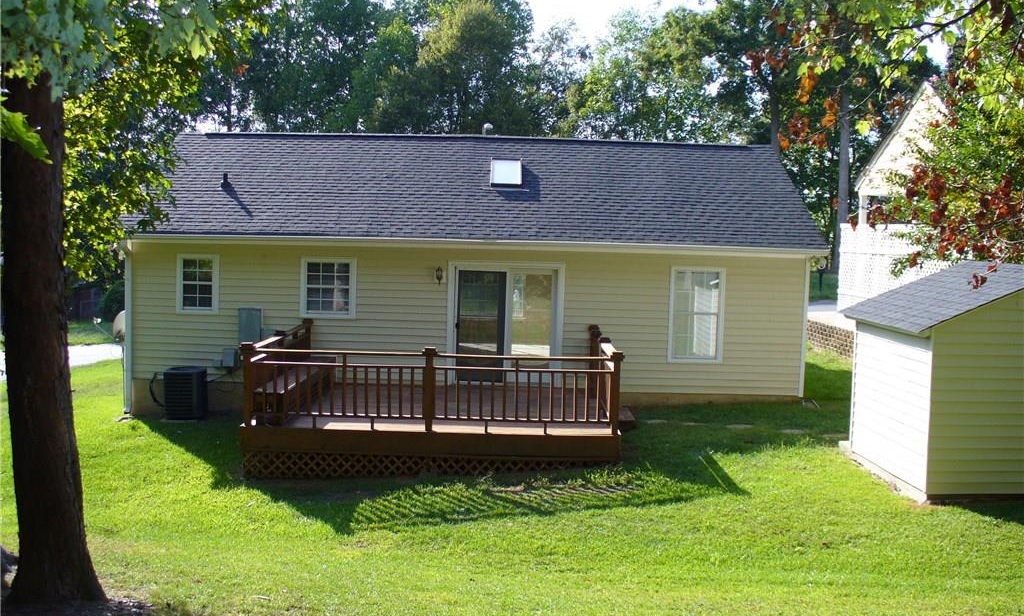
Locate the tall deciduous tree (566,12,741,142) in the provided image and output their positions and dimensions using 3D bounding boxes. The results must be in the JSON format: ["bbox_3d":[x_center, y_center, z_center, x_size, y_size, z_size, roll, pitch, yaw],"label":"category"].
[{"bbox_3d":[6.851,-7.616,54.609,8.609,14.041,8.609,1,4,0],"label":"tall deciduous tree"}]

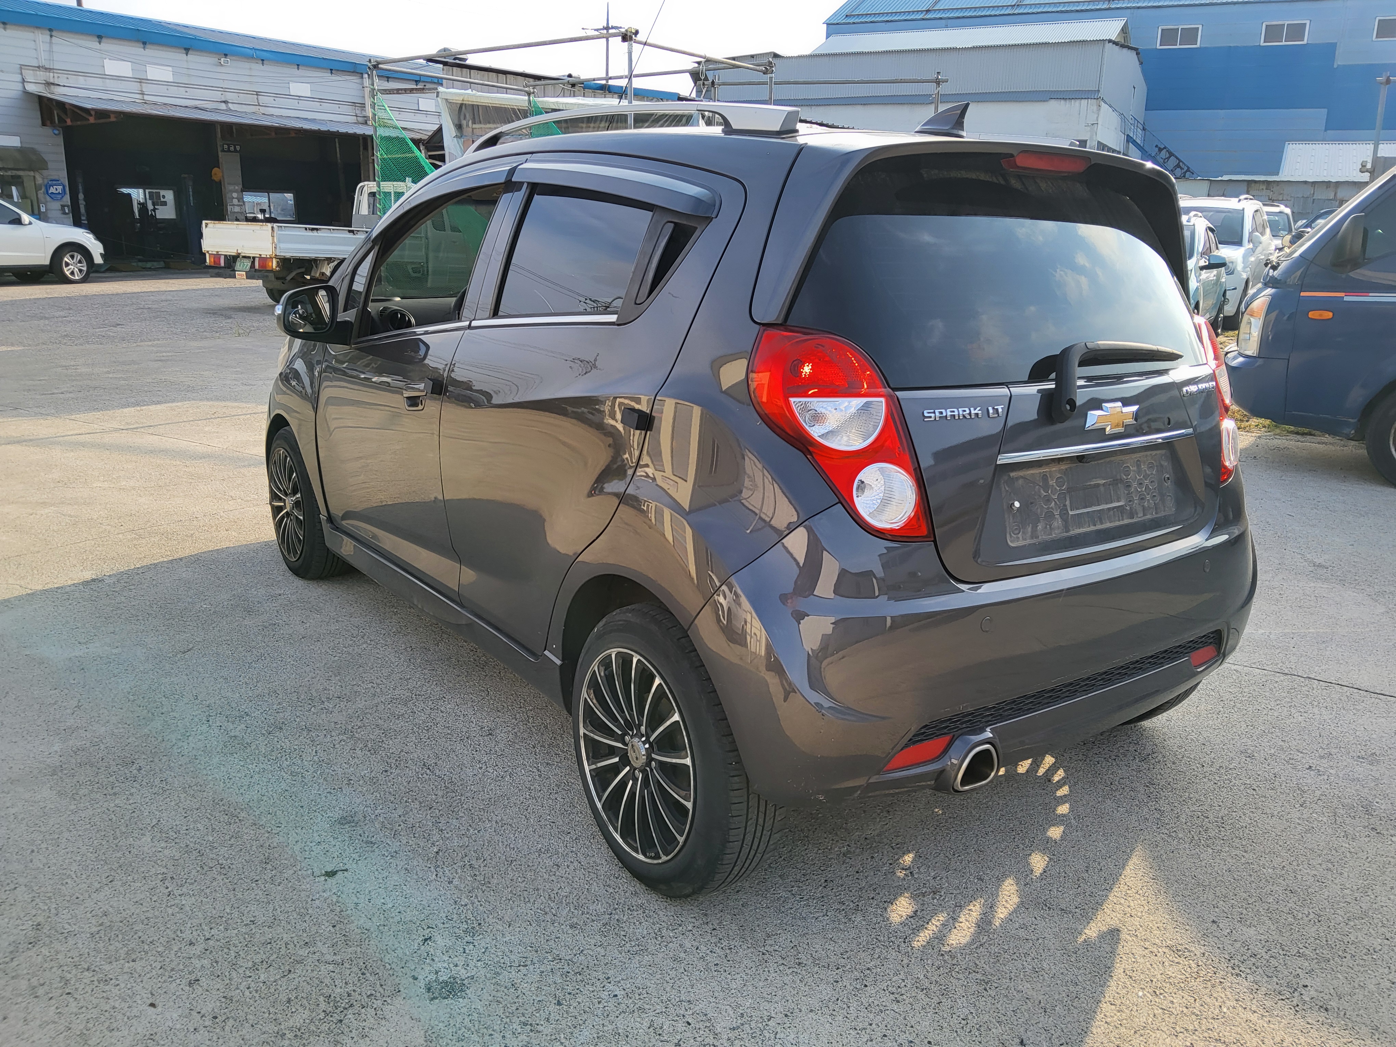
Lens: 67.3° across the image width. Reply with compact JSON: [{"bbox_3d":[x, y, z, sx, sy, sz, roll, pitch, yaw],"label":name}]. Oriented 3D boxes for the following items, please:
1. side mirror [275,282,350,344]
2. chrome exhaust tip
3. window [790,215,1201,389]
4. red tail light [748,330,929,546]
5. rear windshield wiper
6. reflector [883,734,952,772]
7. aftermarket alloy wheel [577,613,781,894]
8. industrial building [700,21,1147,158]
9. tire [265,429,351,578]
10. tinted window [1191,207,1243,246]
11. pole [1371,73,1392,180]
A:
[{"bbox_3d":[-1.150,-0.632,3.154,0.225,0.168,0.145,-8,18,-35],"label":"side mirror"},{"bbox_3d":[0.487,0.433,1.907,0.112,0.082,0.070,-9,18,-35],"label":"chrome exhaust tip"},{"bbox_3d":[0.660,-0.476,2.117,1.220,0.380,0.120,-8,-13,-35],"label":"window"},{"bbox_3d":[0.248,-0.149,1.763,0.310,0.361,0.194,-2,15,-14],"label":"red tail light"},{"bbox_3d":[0.821,-0.285,2.018,0.480,0.145,0.080,-11,19,-41],"label":"rear windshield wiper"},{"bbox_3d":[0.389,0.405,1.844,0.146,0.052,0.032,-5,16,-23],"label":"reflector"},{"bbox_3d":[-0.056,0.439,2.106,0.185,0.570,0.570,-8,18,-35],"label":"aftermarket alloy wheel"},{"bbox_3d":[8.815,-14.352,41.973,15.104,9.193,8.555,10,17,30],"label":"industrial building"},{"bbox_3d":[-1.440,-0.085,3.896,0.167,0.570,0.579,-9,18,-35],"label":"tire"},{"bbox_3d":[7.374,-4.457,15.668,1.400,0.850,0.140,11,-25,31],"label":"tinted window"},{"bbox_3d":[8.481,-4.006,13.412,0.090,3.252,0.090,10,17,30],"label":"pole"}]

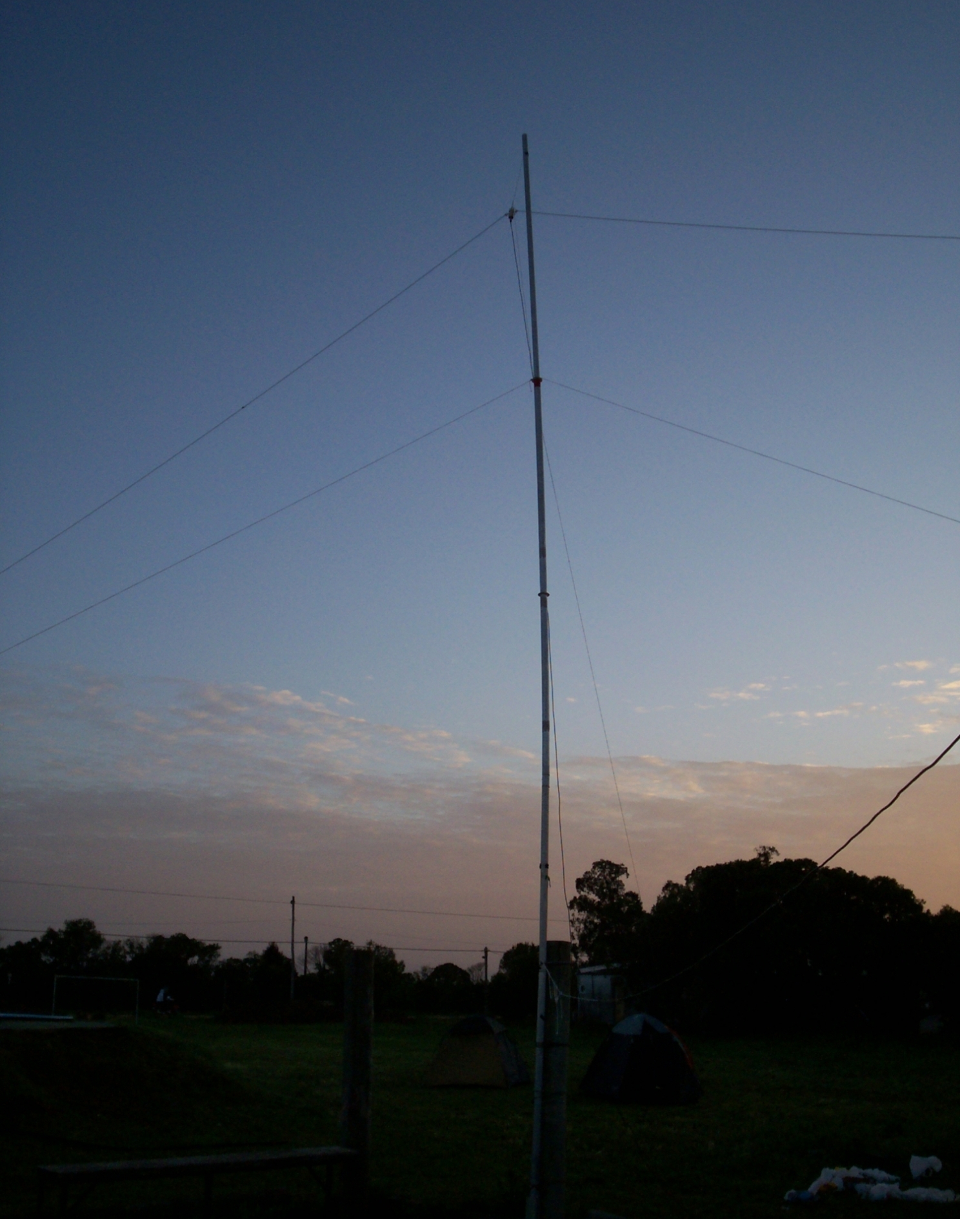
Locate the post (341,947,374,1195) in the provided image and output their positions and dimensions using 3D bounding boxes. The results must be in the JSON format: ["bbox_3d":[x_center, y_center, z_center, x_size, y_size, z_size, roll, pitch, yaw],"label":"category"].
[{"bbox_3d":[-0.974,3.671,10.550,0.200,1.932,0.200,0,-16,0],"label":"post"}]

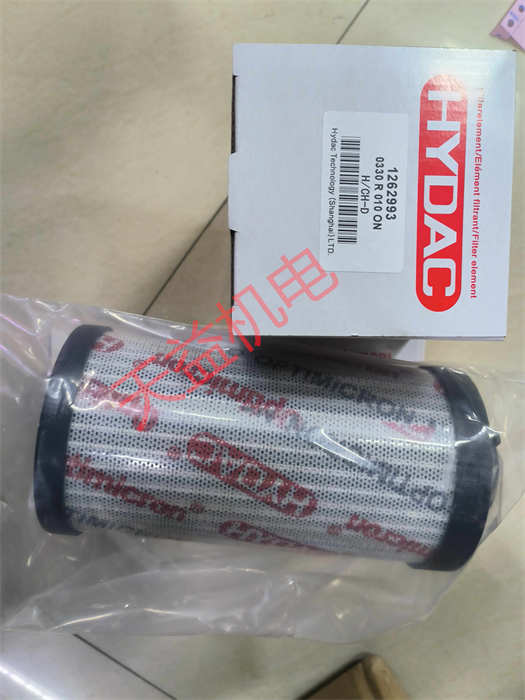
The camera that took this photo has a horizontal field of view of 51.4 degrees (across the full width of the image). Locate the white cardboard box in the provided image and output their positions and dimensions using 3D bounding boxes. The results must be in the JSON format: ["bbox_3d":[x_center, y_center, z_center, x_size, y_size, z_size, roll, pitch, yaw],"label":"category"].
[{"bbox_3d":[0.035,-0.063,0.297,0.101,0.206,0.101,0,94,-2],"label":"white cardboard box"}]

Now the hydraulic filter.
[{"bbox_3d":[0.000,0.046,0.261,0.180,0.095,0.095,7,94,-3],"label":"hydraulic filter"}]

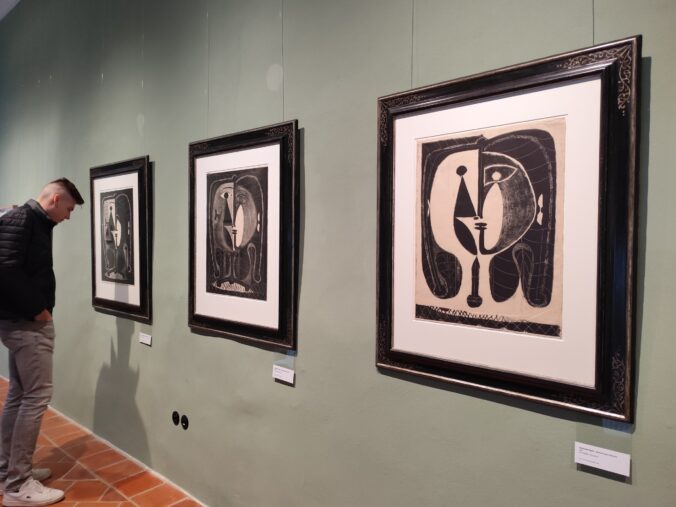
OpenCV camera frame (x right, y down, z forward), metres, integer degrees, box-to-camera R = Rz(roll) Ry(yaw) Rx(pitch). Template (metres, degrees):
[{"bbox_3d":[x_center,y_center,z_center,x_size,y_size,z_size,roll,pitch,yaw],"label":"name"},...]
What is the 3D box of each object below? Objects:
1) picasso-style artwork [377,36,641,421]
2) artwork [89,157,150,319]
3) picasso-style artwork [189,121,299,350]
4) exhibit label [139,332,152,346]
[{"bbox_3d":[0.479,-0.064,1.451,0.820,1.015,0.040,2,3,39],"label":"picasso-style artwork"},{"bbox_3d":[-1.454,-0.098,3.016,0.820,1.014,0.040,2,3,39],"label":"artwork"},{"bbox_3d":[-0.487,-0.086,2.236,0.820,1.014,0.040,2,2,39],"label":"picasso-style artwork"},{"bbox_3d":[-1.228,0.549,2.876,0.136,0.061,0.012,2,-2,39],"label":"exhibit label"}]

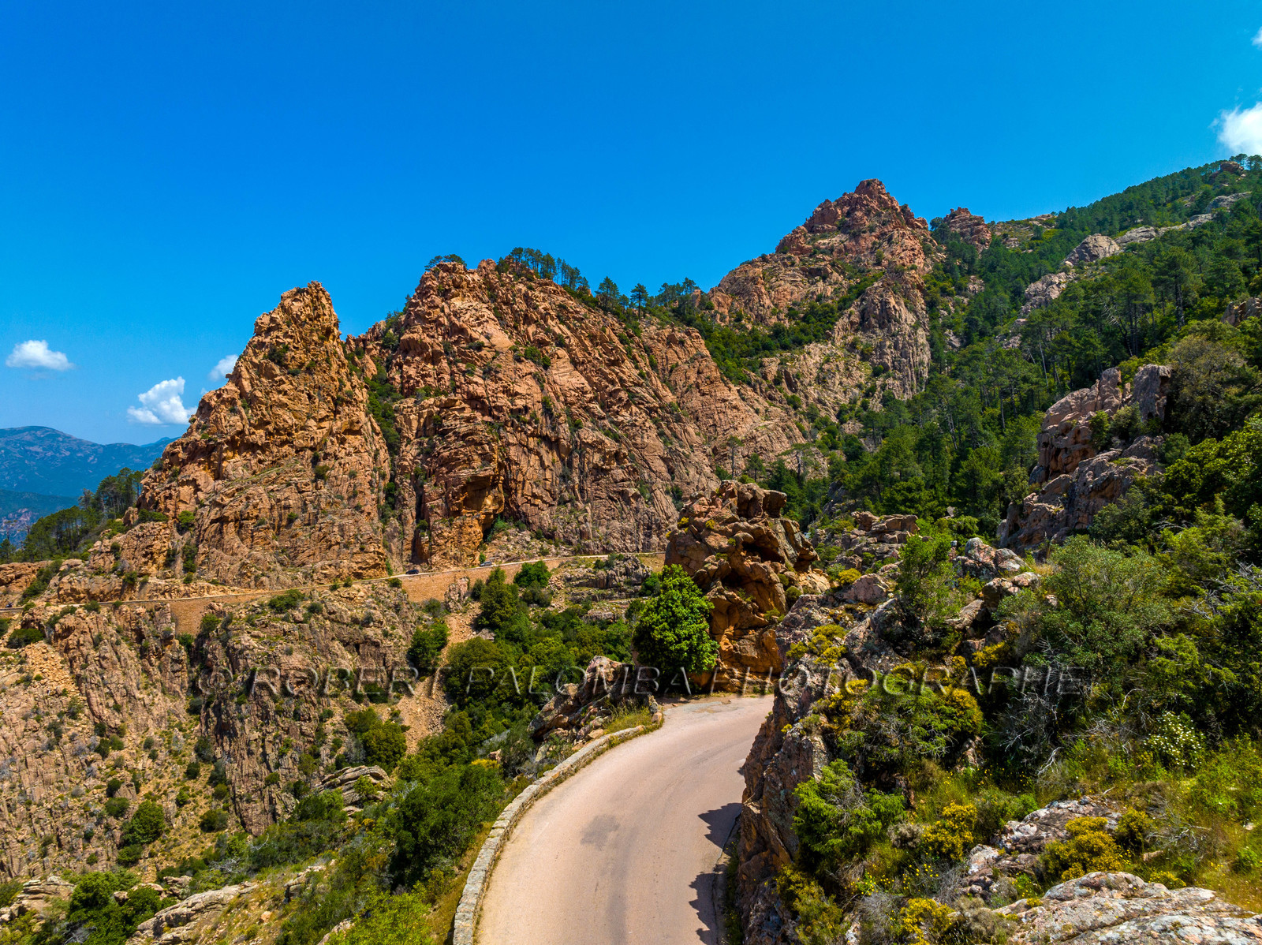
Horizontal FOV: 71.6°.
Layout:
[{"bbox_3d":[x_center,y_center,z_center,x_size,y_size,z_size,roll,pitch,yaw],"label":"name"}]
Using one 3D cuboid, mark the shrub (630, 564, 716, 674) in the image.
[{"bbox_3d":[2.007,6.745,40.000,3.900,5.100,3.800,0,1,0],"label":"shrub"}]

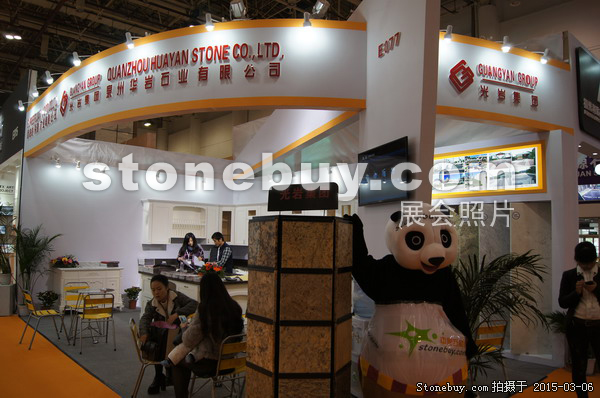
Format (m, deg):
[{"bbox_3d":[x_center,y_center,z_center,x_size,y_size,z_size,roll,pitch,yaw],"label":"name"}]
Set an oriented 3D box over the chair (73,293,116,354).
[{"bbox_3d":[-2.885,1.728,6.357,0.440,0.760,0.540,4,-6,-34],"label":"chair"}]

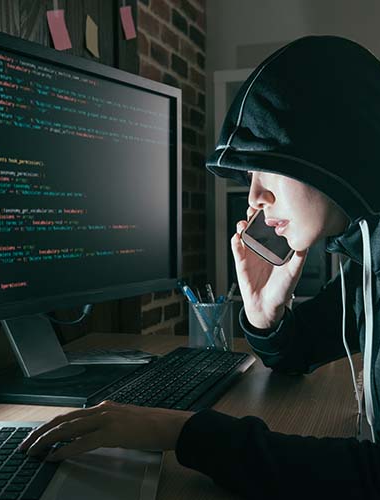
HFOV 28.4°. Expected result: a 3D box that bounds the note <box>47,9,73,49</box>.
[{"bbox_3d":[-0.252,-0.431,1.470,0.008,0.075,0.075,-9,17,16],"label":"note"}]

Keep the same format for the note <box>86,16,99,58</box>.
[{"bbox_3d":[-0.217,-0.474,1.670,0.006,0.074,0.073,-1,-4,14],"label":"note"}]

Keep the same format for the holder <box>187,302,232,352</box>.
[{"bbox_3d":[0.039,0.147,1.398,0.086,0.092,0.086,0,3,0],"label":"holder"}]

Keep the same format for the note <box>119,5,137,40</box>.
[{"bbox_3d":[-0.148,-0.548,1.813,0.006,0.075,0.075,-5,18,17],"label":"note"}]

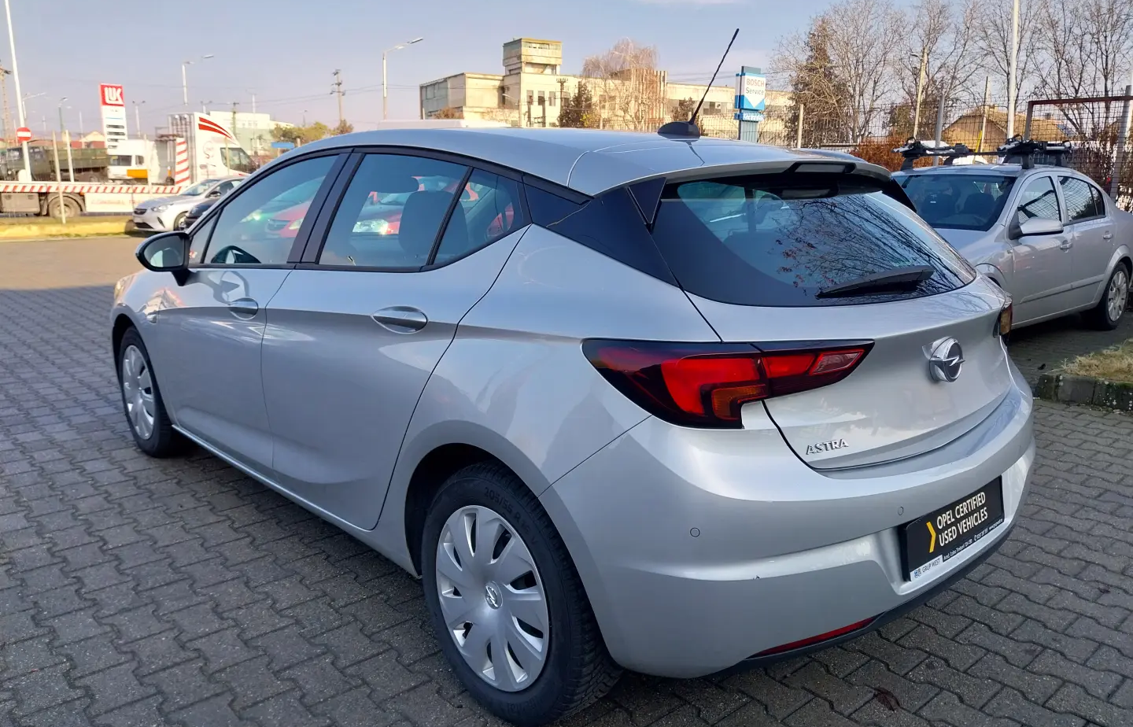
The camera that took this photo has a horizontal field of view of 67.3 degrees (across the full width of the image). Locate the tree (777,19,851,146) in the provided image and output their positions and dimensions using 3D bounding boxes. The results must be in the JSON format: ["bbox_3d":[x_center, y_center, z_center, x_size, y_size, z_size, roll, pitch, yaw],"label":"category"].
[{"bbox_3d":[11.524,-11.778,40.433,3.748,8.822,3.748,0,12,0],"label":"tree"}]

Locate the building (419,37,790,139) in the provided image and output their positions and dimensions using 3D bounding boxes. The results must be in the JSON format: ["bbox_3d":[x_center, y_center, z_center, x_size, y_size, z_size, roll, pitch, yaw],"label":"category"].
[{"bbox_3d":[5.007,-27.531,99.014,40.148,15.330,16.309,-6,13,-27],"label":"building"}]

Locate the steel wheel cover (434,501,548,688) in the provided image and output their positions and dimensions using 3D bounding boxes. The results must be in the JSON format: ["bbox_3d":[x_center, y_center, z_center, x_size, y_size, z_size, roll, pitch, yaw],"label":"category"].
[{"bbox_3d":[-0.173,0.546,2.000,0.060,0.438,0.438,-11,16,-41],"label":"steel wheel cover"}]

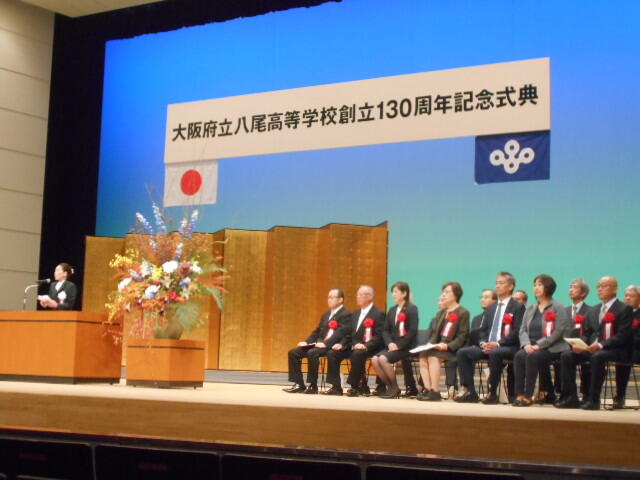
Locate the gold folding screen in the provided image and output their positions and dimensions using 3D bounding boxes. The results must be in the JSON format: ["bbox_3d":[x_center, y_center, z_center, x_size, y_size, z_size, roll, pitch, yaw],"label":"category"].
[{"bbox_3d":[-1.528,0.996,17.952,6.200,2.330,0.500,-2,-8,30],"label":"gold folding screen"}]

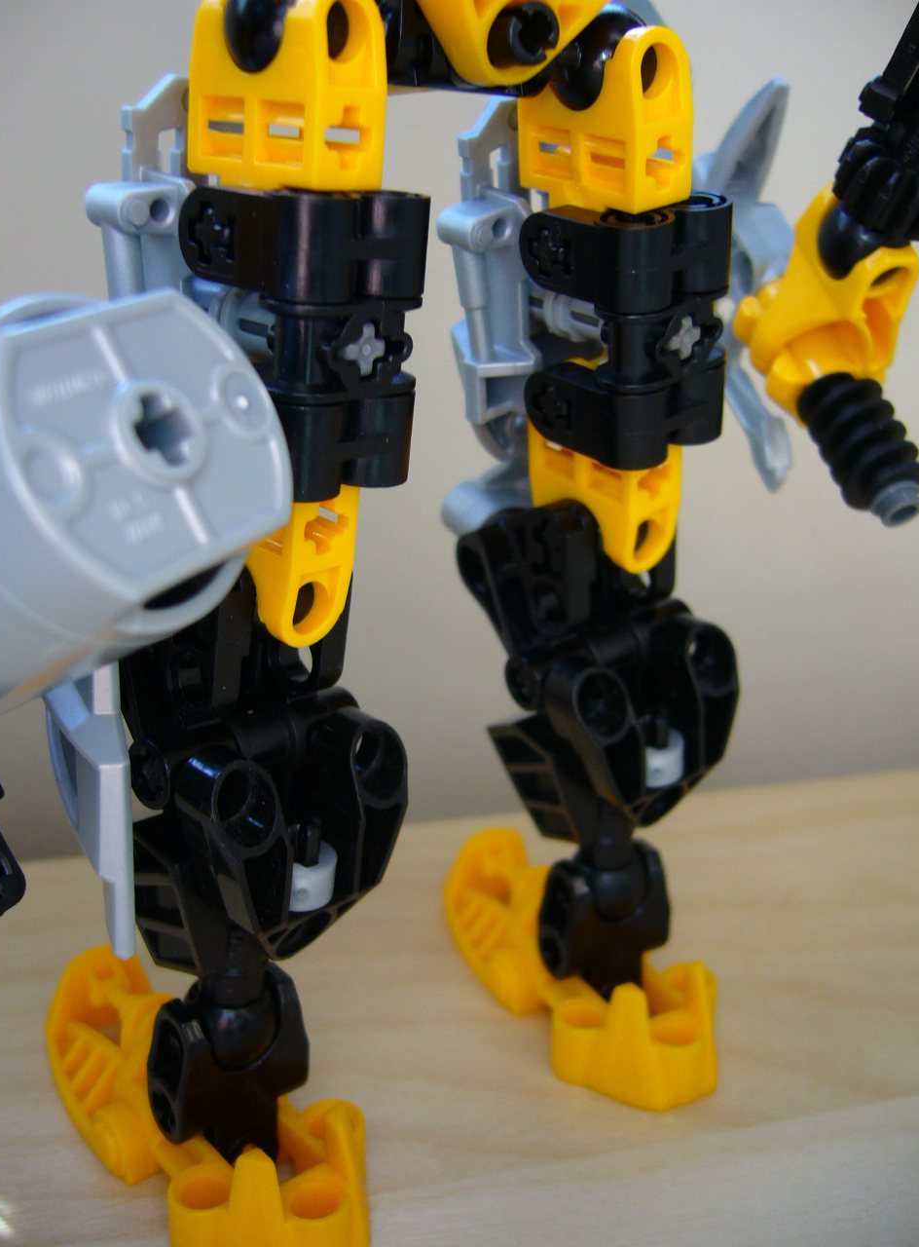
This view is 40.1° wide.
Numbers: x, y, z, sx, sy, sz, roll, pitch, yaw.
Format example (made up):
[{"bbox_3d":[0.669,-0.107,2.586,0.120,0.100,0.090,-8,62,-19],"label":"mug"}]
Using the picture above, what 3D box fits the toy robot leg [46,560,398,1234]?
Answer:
[{"bbox_3d":[-0.025,0.023,0.125,0.027,0.065,0.045,-9,20,-31],"label":"toy robot leg"}]

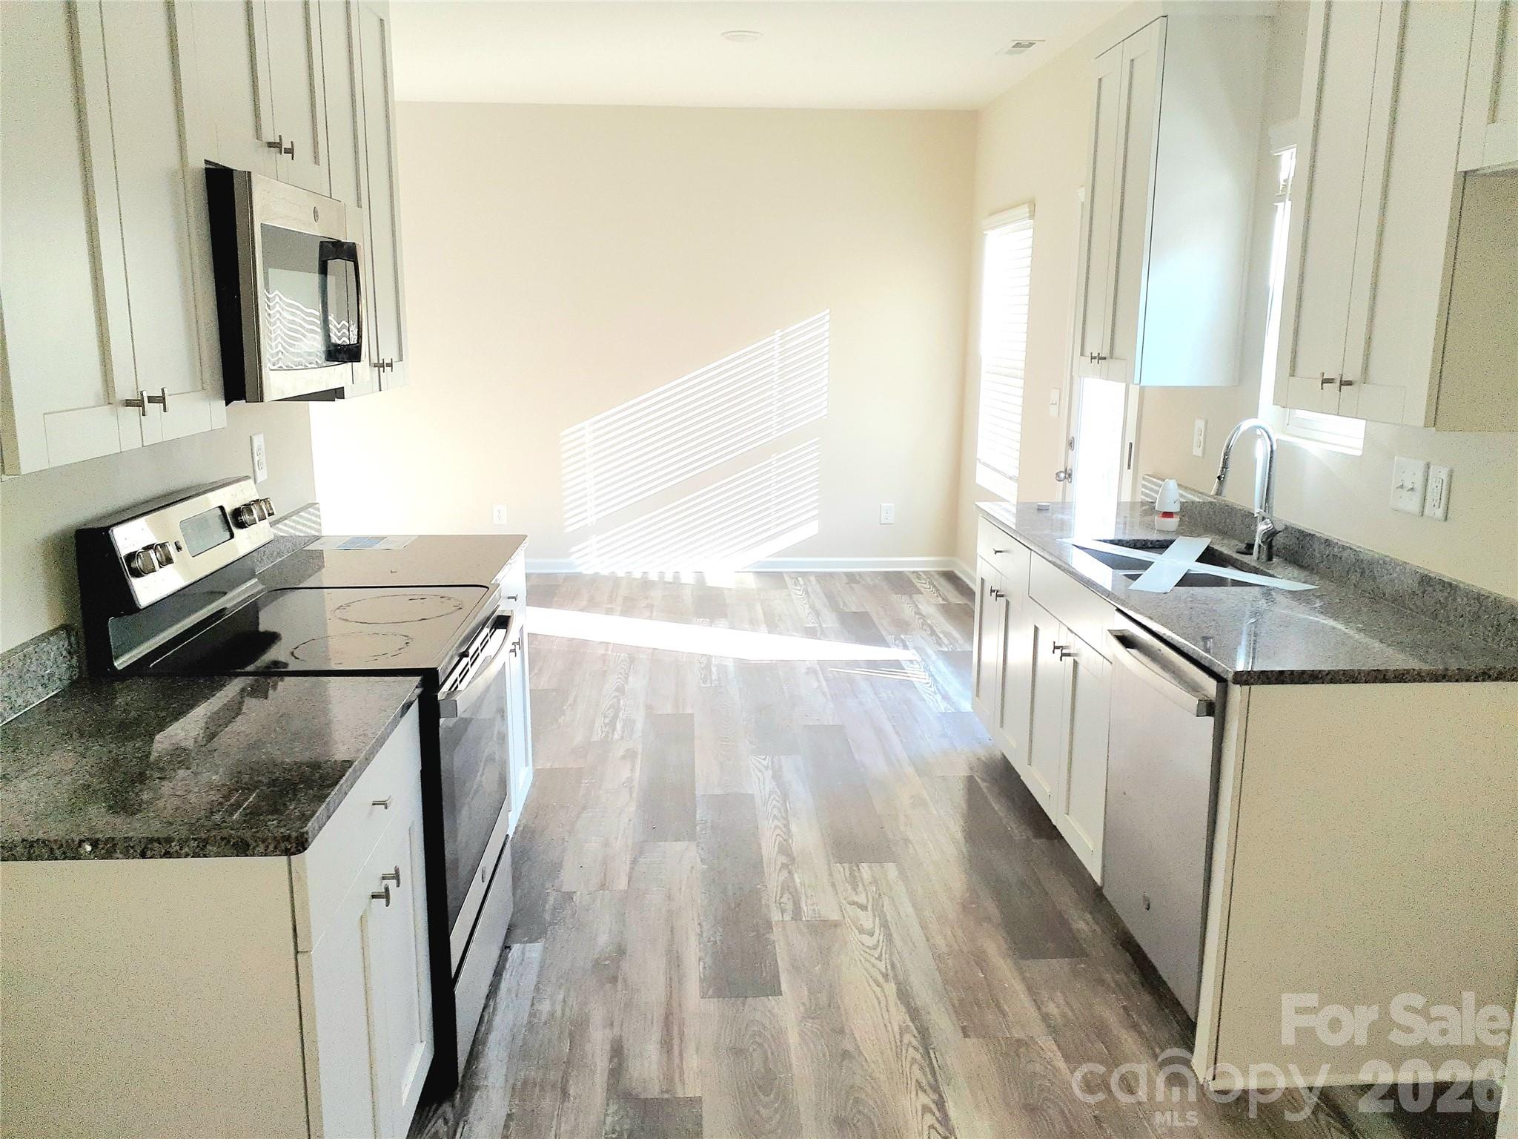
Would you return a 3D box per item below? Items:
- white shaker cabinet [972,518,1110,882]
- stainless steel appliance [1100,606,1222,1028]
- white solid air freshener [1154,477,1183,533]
[{"bbox_3d":[1.167,0.370,3.755,0.630,0.876,1.450,0,12,-3],"label":"white shaker cabinet"},{"bbox_3d":[1.164,0.587,2.748,0.630,0.870,0.607,0,12,-3],"label":"stainless steel appliance"},{"bbox_3d":[1.327,-0.216,3.850,0.080,0.165,0.080,0,12,-3],"label":"white solid air freshener"}]

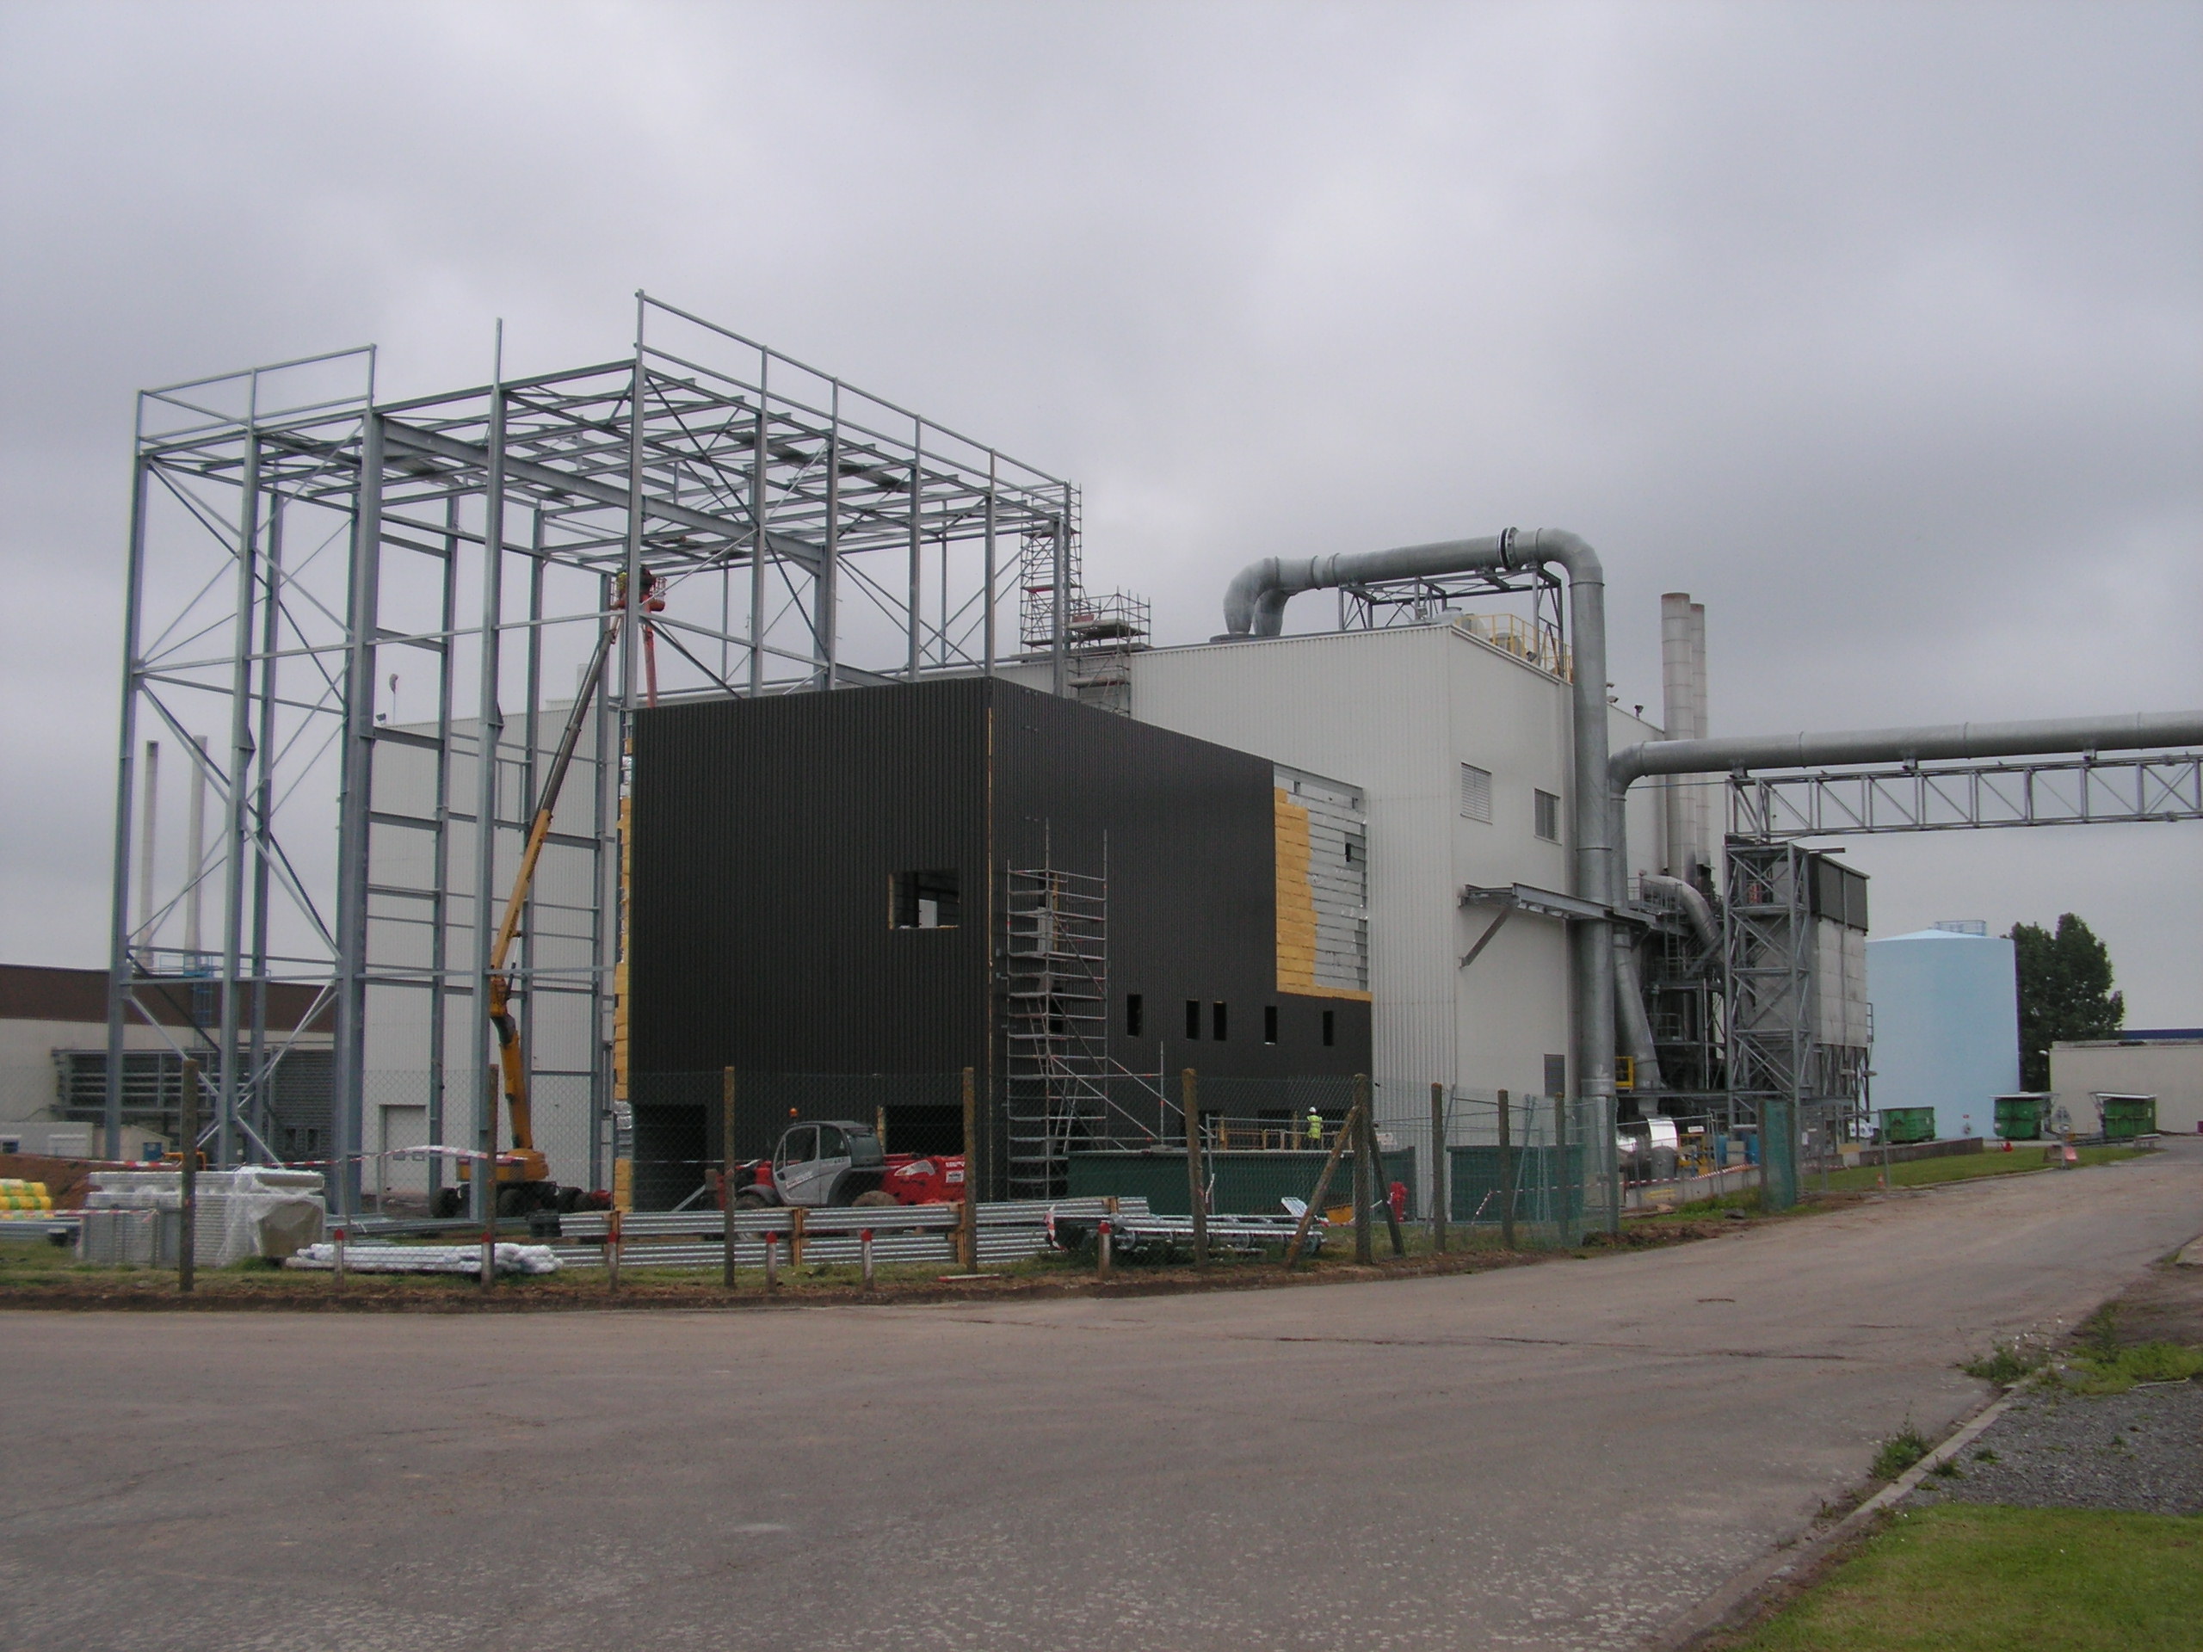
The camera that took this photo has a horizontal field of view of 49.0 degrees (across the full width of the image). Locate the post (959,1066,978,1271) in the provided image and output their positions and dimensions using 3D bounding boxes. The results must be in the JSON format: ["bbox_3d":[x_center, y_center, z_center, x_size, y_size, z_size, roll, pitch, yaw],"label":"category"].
[{"bbox_3d":[-1.232,3.223,22.706,0.105,1.897,0.105,0,-6,0],"label":"post"}]

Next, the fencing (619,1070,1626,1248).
[{"bbox_3d":[2.384,3.706,26.185,2.467,2.070,16.993,-6,-8,41],"label":"fencing"}]

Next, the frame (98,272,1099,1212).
[{"bbox_3d":[-15.560,-0.407,80.041,20.100,25.300,24.400,-3,-7,28],"label":"frame"}]

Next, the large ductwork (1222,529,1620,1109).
[{"bbox_3d":[11.621,0.803,90.288,15.200,23.200,3.100,-3,-7,28],"label":"large ductwork"}]

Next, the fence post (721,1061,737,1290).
[{"bbox_3d":[-3.218,3.050,20.956,0.100,1.901,0.100,0,-6,0],"label":"fence post"}]

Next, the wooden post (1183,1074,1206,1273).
[{"bbox_3d":[0.912,3.282,23.206,0.110,1.899,0.110,-2,-6,0],"label":"wooden post"}]

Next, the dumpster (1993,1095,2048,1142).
[{"bbox_3d":[47.841,15.200,126.000,2.450,2.300,2.200,-2,-7,17],"label":"dumpster"}]

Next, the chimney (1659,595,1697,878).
[{"bbox_3d":[22.810,-3.455,95.355,1.170,11.400,1.170,-3,-7,28],"label":"chimney"}]

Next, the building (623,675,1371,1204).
[{"bbox_3d":[-1.869,4.514,71.650,11.400,13.450,24.200,-3,-7,28],"label":"building"}]

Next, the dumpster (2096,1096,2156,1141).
[{"bbox_3d":[52.641,15.002,124.000,2.550,2.300,2.200,-1,-7,11],"label":"dumpster"}]

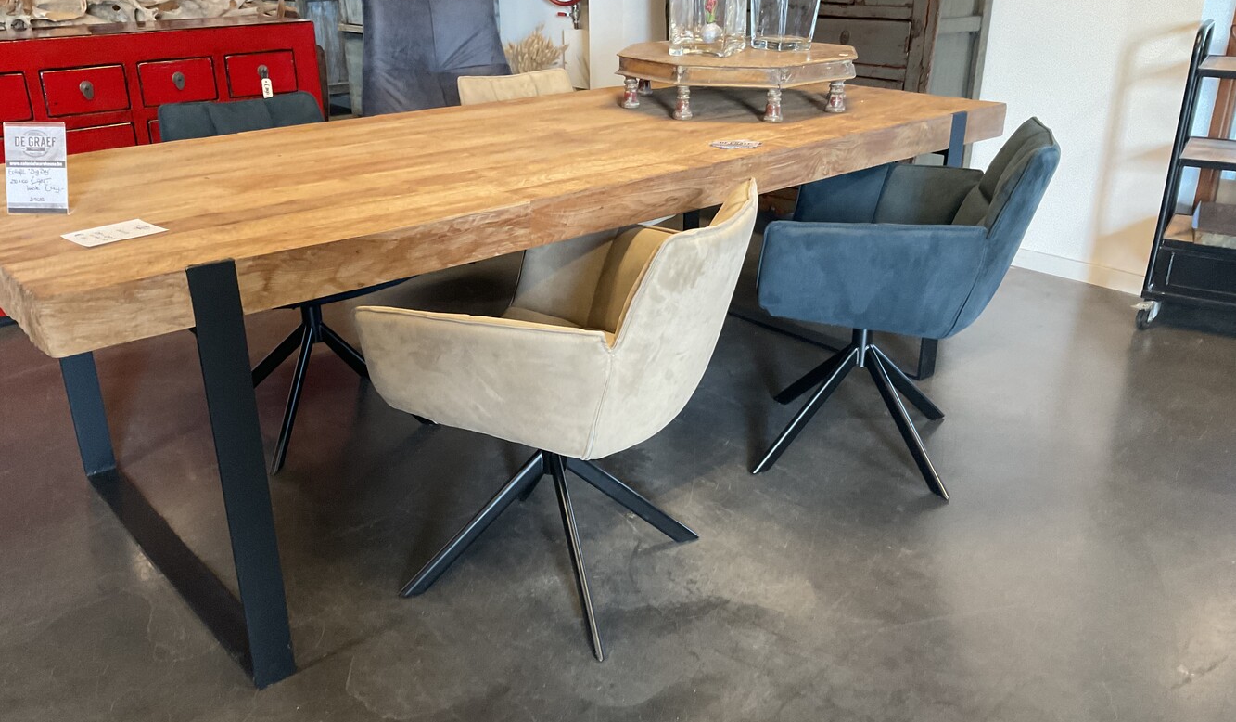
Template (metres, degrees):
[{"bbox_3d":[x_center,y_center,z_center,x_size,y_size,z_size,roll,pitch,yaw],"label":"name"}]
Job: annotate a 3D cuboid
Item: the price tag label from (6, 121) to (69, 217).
[{"bbox_3d":[-1.014,-0.335,1.808,0.107,0.150,0.052,0,23,0],"label":"price tag label"}]

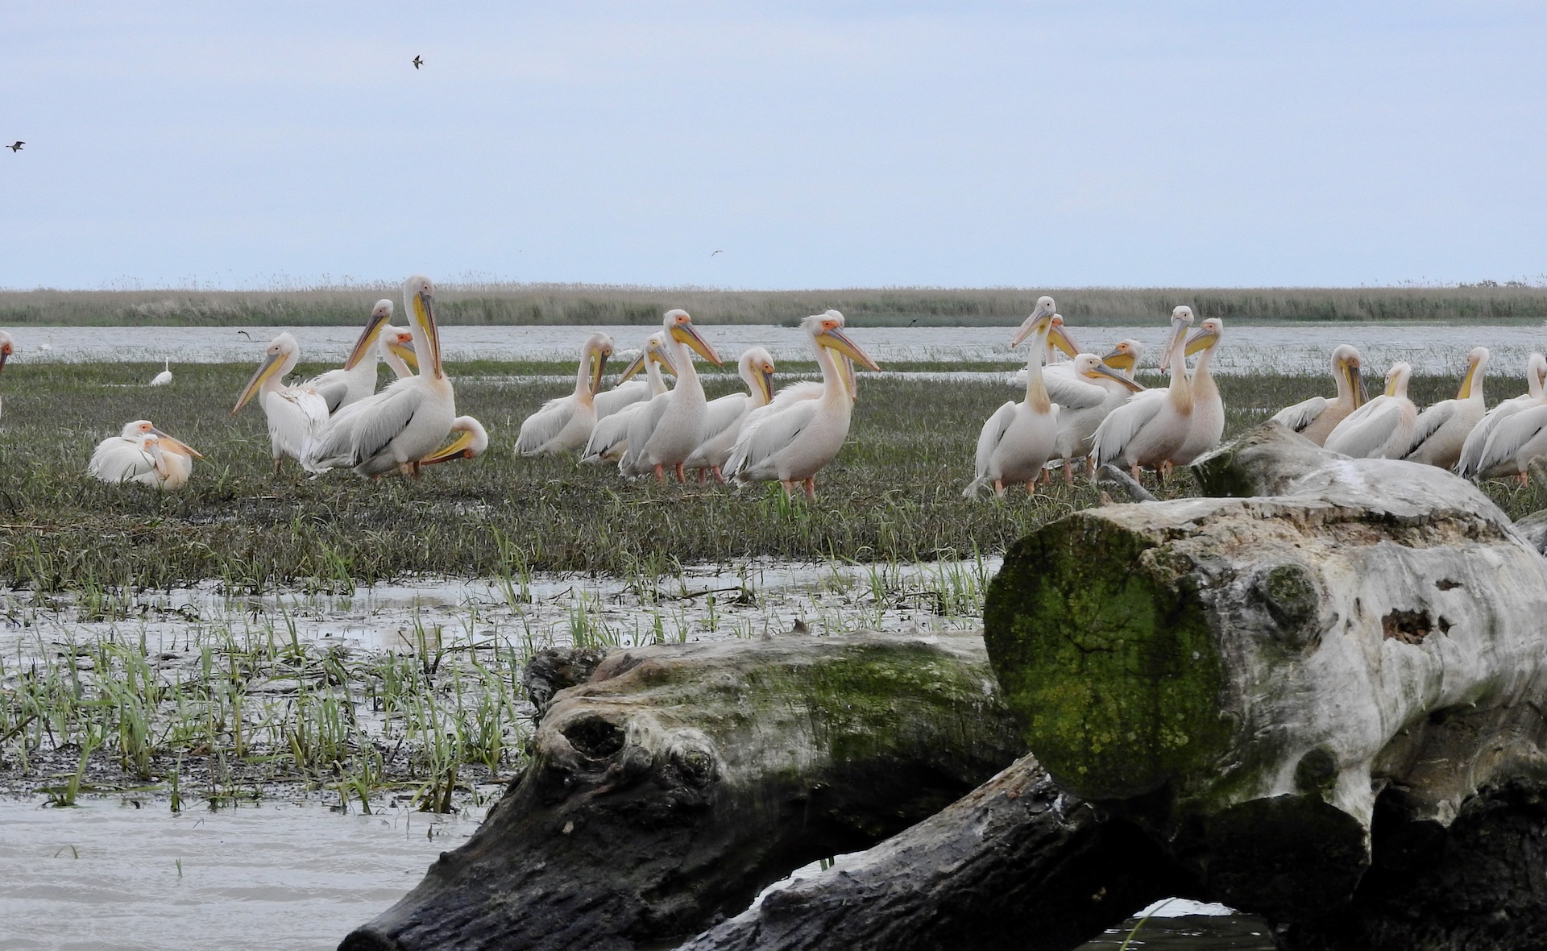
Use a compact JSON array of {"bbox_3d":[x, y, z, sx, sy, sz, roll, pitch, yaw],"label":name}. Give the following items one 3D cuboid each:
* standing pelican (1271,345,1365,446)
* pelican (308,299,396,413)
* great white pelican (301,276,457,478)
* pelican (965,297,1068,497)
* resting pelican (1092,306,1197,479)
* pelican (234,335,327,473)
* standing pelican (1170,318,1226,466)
[{"bbox_3d":[3.366,-0.424,55.500,0.660,0.765,0.370,1,1,30],"label":"standing pelican"},{"bbox_3d":[-2.735,-0.581,56.500,0.700,1.062,0.380,1,1,28],"label":"pelican"},{"bbox_3d":[-2.151,-0.528,48.800,0.800,1.115,0.400,0,1,22],"label":"great white pelican"},{"bbox_3d":[1.282,-0.409,47.300,0.420,1.068,0.680,-1,1,-32],"label":"pelican"},{"bbox_3d":[2.138,-0.463,51.500,0.680,1.017,0.400,1,1,42],"label":"resting pelican"},{"bbox_3d":[-2.875,-0.410,52.300,0.420,0.856,0.700,-1,1,-40],"label":"pelican"},{"bbox_3d":[2.460,-0.474,53.500,0.680,0.955,0.380,1,1,45],"label":"standing pelican"}]

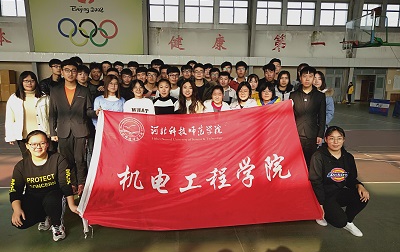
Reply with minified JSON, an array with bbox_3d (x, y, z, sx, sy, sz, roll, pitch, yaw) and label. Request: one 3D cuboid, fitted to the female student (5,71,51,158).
[{"bbox_3d":[-2.285,0.093,3.924,0.500,1.638,0.300,-4,10,-27],"label":"female student"}]

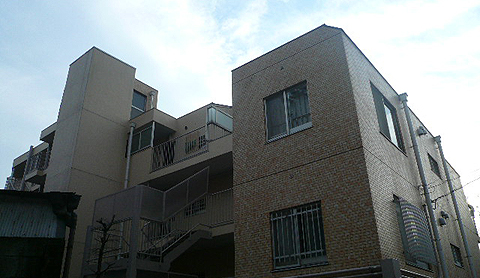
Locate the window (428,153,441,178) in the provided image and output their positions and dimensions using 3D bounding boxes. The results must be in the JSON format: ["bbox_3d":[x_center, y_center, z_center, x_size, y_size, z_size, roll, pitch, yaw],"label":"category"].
[{"bbox_3d":[6.045,0.867,12.118,0.110,0.566,0.951,-21,-32,34],"label":"window"}]

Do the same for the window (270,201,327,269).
[{"bbox_3d":[1.114,1.899,7.550,1.216,1.176,0.130,-21,-32,34],"label":"window"}]

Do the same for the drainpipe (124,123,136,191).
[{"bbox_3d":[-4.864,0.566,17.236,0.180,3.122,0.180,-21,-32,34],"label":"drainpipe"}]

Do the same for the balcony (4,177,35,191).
[{"bbox_3d":[-15.030,2.940,26.150,3.340,1.125,0.363,-21,-32,34],"label":"balcony"}]

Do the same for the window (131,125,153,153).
[{"bbox_3d":[-4.458,0.017,17.333,1.474,1.125,0.120,-21,-32,34],"label":"window"}]

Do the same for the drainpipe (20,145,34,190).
[{"bbox_3d":[-13.639,1.828,24.899,0.180,3.049,0.180,-21,-32,34],"label":"drainpipe"}]

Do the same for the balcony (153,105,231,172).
[{"bbox_3d":[-1.585,0.334,15.489,4.610,1.706,1.365,-21,-32,34],"label":"balcony"}]

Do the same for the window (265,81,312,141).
[{"bbox_3d":[1.076,-0.577,8.766,1.220,1.176,0.120,-21,-32,34],"label":"window"}]

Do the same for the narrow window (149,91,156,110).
[{"bbox_3d":[-4.630,-2.086,20.550,0.145,1.125,0.399,-21,-32,34],"label":"narrow window"}]

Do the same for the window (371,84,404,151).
[{"bbox_3d":[3.563,-0.441,9.380,0.120,1.336,1.706,-21,-32,34],"label":"window"}]

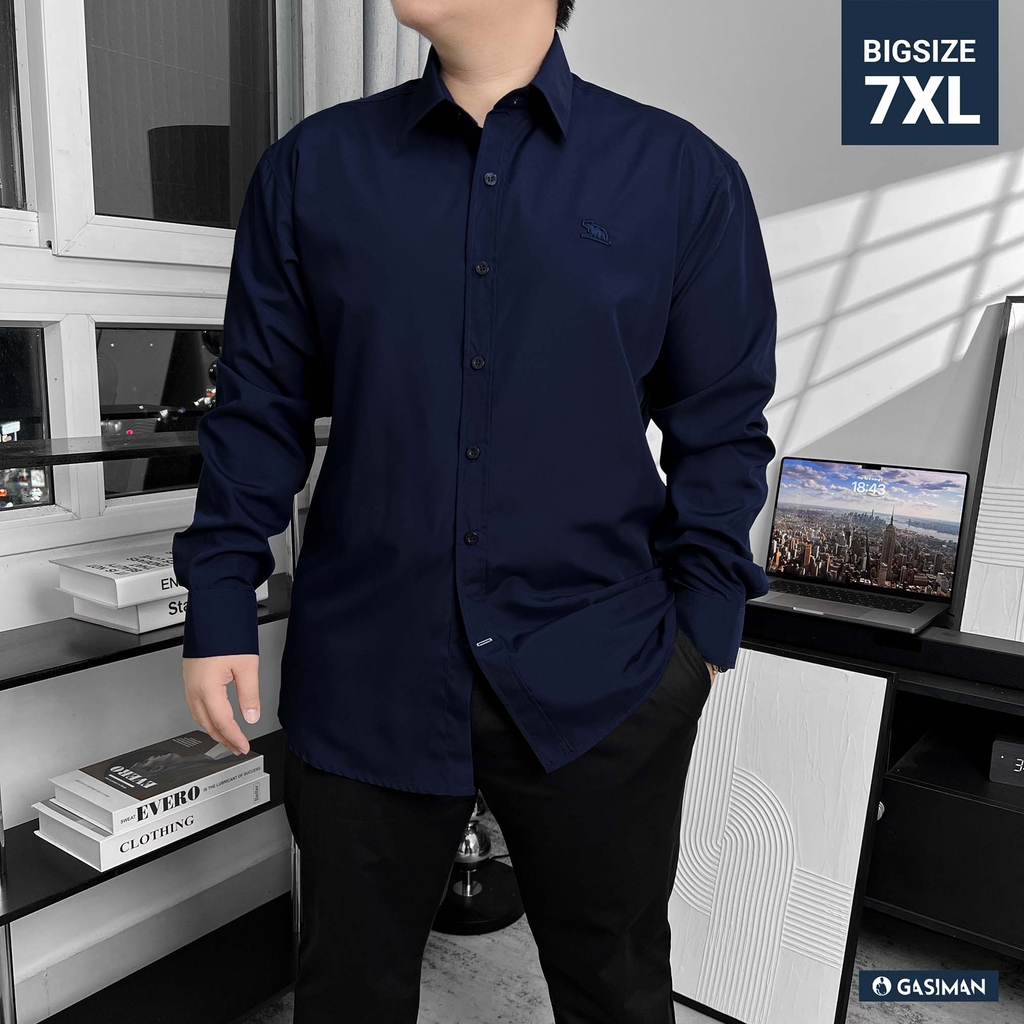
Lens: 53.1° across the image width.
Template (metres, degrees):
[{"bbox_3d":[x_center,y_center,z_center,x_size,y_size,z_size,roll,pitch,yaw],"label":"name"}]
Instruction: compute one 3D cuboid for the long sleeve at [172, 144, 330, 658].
[{"bbox_3d":[-0.296,-0.113,1.165,0.182,0.583,0.200,2,10,3],"label":"long sleeve"}]

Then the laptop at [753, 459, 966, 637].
[{"bbox_3d":[0.604,0.046,1.875,0.355,0.251,0.286,8,10,34],"label":"laptop"}]

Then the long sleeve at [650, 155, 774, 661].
[{"bbox_3d":[0.222,-0.097,1.134,0.142,0.567,0.200,2,10,3],"label":"long sleeve"}]

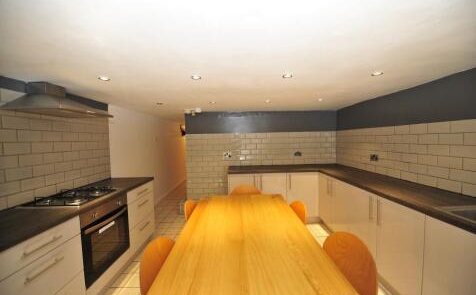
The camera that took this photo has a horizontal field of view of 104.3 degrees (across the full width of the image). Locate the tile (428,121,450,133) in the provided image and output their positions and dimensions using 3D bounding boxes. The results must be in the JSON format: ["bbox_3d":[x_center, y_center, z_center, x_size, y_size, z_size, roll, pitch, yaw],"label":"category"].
[{"bbox_3d":[1.862,-0.183,1.716,0.010,0.100,0.195,-1,2,0],"label":"tile"}]

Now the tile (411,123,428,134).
[{"bbox_3d":[1.861,-0.191,1.908,0.010,0.100,0.195,-1,2,0],"label":"tile"}]

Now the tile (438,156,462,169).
[{"bbox_3d":[1.868,0.128,1.633,0.010,0.100,0.195,-1,2,0],"label":"tile"}]

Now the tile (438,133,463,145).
[{"bbox_3d":[1.864,-0.077,1.625,0.010,0.100,0.195,-1,2,0],"label":"tile"}]

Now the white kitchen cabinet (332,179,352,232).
[{"bbox_3d":[1.556,0.755,2.319,0.575,0.713,0.412,-1,2,0],"label":"white kitchen cabinet"}]

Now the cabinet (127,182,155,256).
[{"bbox_3d":[-1.449,0.818,2.260,0.575,0.713,0.597,-1,2,0],"label":"cabinet"}]

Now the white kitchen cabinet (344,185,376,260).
[{"bbox_3d":[1.557,0.772,1.907,0.575,0.713,0.412,-1,2,0],"label":"white kitchen cabinet"}]

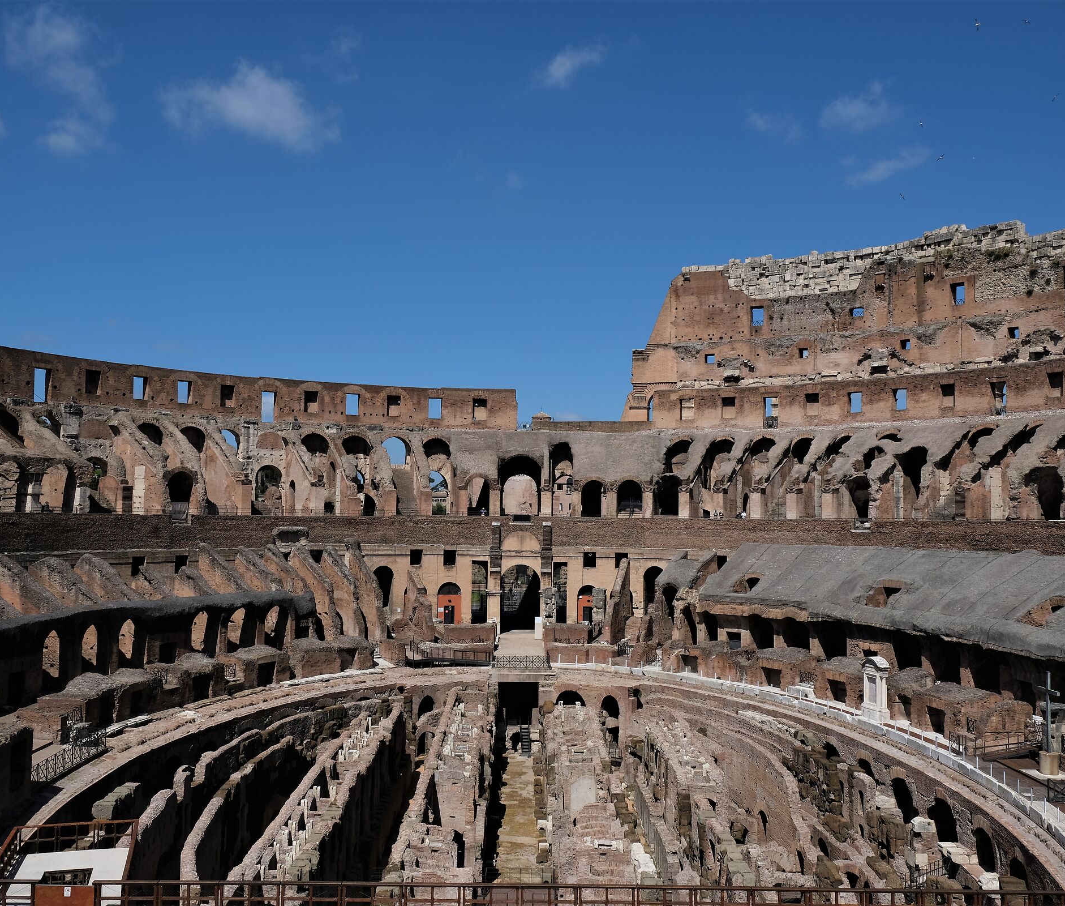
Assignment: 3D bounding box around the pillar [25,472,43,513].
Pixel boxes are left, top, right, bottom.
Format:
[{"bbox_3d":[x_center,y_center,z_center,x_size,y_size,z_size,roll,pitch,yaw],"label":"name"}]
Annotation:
[{"bbox_3d":[-41.611,3.473,84.992,0.900,3.705,1.050,-1,-4,25],"label":"pillar"}]

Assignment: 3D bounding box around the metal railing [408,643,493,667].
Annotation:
[{"bbox_3d":[-7.446,18.357,92.000,7.900,2.205,1.200,1,-4,-3],"label":"metal railing"}]

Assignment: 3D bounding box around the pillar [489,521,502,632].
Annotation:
[{"bbox_3d":[-4.058,13.544,111.494,1.450,11.937,1.200,1,-4,-1],"label":"pillar"}]

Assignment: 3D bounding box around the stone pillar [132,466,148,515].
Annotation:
[{"bbox_3d":[-37.618,3.743,97.594,1.550,4.981,0.750,-2,-4,37],"label":"stone pillar"}]

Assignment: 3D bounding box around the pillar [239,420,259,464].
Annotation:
[{"bbox_3d":[-32.603,-1.191,117.000,1.800,4.999,1.200,3,-5,-37],"label":"pillar"}]

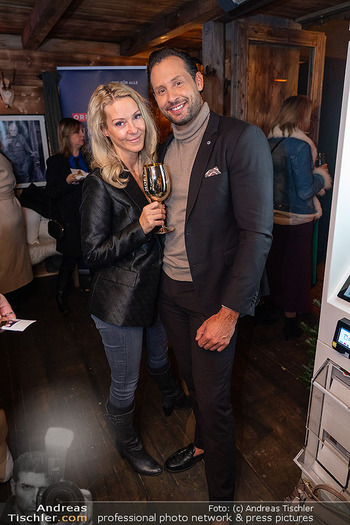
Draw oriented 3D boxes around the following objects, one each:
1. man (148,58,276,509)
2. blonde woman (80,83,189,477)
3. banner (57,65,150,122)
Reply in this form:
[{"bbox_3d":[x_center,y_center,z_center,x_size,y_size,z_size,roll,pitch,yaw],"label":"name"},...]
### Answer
[{"bbox_3d":[0.089,0.152,1.358,0.600,1.790,0.500,4,16,19],"label":"man"},{"bbox_3d":[-0.108,0.217,1.490,0.540,1.710,0.460,-14,21,-38],"label":"blonde woman"},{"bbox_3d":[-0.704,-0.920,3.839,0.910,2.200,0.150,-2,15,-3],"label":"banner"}]

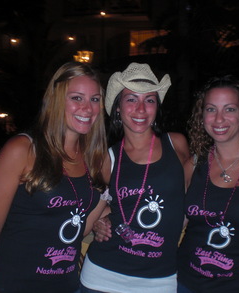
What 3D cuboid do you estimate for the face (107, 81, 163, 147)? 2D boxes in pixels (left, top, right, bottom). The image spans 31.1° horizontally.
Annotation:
[{"bbox_3d":[0.052,-0.115,1.500,0.170,0.225,0.190,1,3,-10],"label":"face"}]

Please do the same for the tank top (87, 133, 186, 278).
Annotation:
[{"bbox_3d":[0.060,0.210,1.530,0.340,0.510,0.240,2,3,-13],"label":"tank top"}]

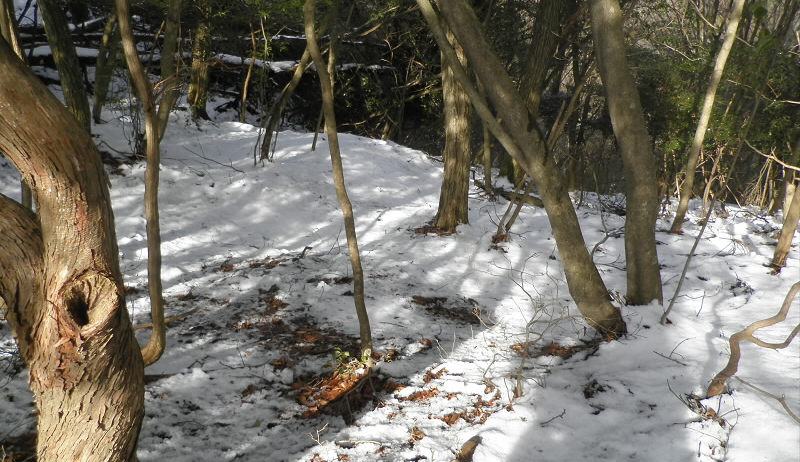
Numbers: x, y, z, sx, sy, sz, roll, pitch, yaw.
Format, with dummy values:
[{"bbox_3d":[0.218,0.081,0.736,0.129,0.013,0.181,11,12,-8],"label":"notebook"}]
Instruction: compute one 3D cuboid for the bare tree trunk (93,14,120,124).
[{"bbox_3d":[-4.060,-2.232,8.628,0.200,1.466,0.200,8,15,-27],"label":"bare tree trunk"}]

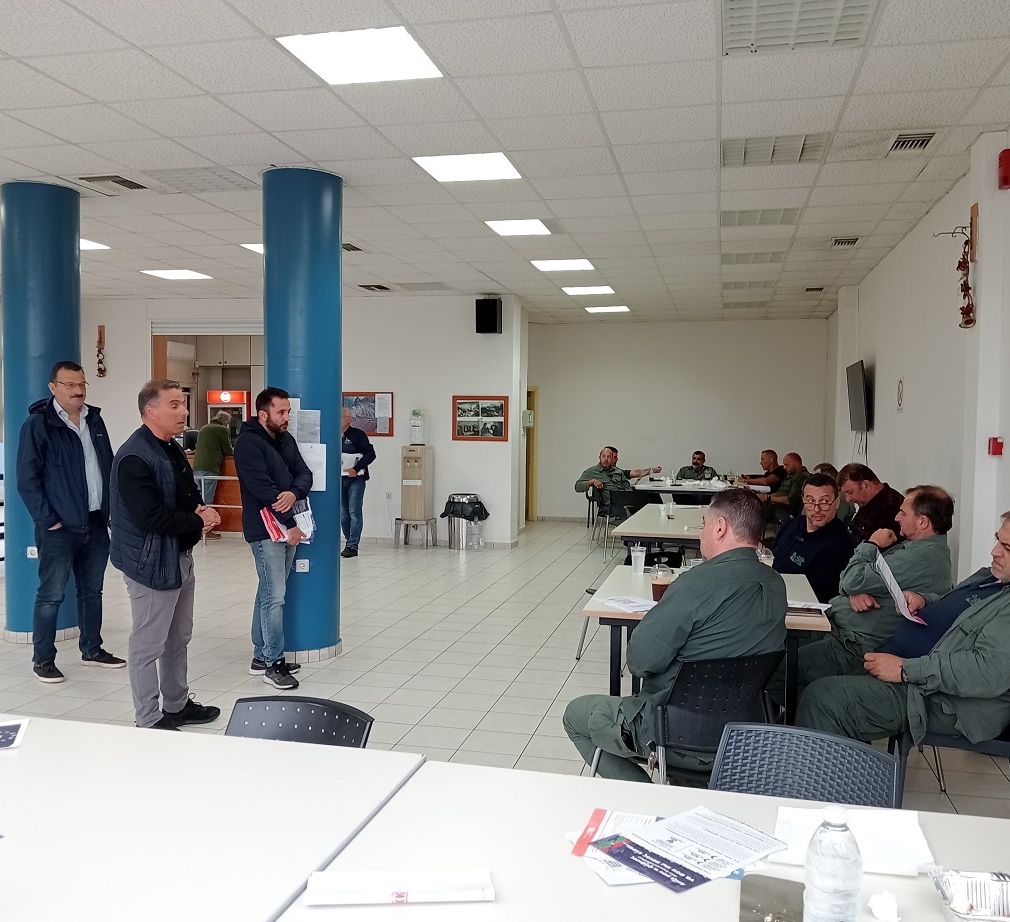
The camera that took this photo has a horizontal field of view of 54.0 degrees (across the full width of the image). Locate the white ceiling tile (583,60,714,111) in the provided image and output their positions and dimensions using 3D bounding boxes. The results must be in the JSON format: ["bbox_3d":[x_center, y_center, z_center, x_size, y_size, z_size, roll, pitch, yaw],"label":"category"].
[{"bbox_3d":[0.692,-1.744,4.610,0.595,0.022,0.595,1,2,12],"label":"white ceiling tile"}]

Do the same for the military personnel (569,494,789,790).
[{"bbox_3d":[0.560,0.722,3.220,0.570,1.280,0.700,-1,3,-37],"label":"military personnel"}]

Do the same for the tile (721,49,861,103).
[{"bbox_3d":[1.283,-1.749,4.504,0.600,0.020,0.600,1,2,12],"label":"tile"}]

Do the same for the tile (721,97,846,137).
[{"bbox_3d":[1.415,-1.770,5.106,0.600,0.020,0.600,1,2,12],"label":"tile"}]

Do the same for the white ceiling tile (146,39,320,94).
[{"bbox_3d":[-1.204,-1.784,4.482,0.600,0.025,0.600,1,2,12],"label":"white ceiling tile"}]

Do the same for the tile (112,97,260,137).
[{"bbox_3d":[-1.661,-1.810,5.211,0.600,0.025,0.600,1,2,12],"label":"tile"}]

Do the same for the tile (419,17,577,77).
[{"bbox_3d":[-0.022,-1.746,4.170,0.600,0.020,0.600,1,2,12],"label":"tile"}]

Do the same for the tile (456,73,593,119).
[{"bbox_3d":[0.106,-1.752,4.739,0.595,0.022,0.595,1,2,12],"label":"tile"}]

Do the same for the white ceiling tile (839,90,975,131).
[{"bbox_3d":[1.994,-1.754,4.953,0.600,0.020,0.600,1,2,12],"label":"white ceiling tile"}]

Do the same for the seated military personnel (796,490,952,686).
[{"bbox_3d":[1.544,0.725,4.275,0.720,1.210,0.560,1,2,12],"label":"seated military personnel"}]

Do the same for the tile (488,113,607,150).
[{"bbox_3d":[0.243,-1.802,5.418,0.600,0.025,0.600,1,2,12],"label":"tile"}]

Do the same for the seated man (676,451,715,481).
[{"bbox_3d":[2.530,0.460,13.100,0.560,1.220,0.750,1,2,12],"label":"seated man"}]

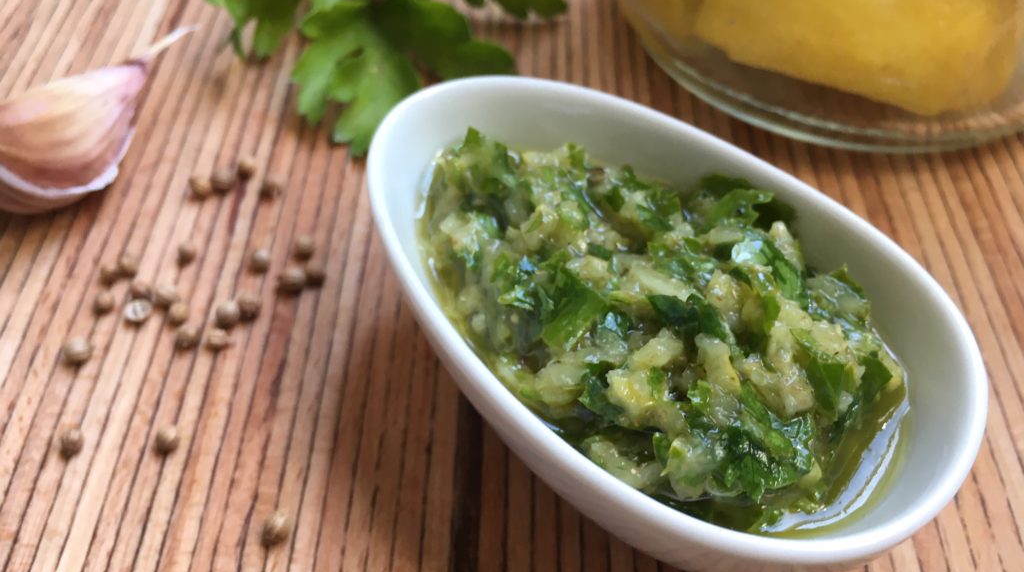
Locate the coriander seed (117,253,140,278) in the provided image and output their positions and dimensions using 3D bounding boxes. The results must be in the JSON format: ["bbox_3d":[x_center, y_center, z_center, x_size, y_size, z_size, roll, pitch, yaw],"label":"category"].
[{"bbox_3d":[-0.074,-0.004,0.166,0.004,0.004,0.004,0,53,2],"label":"coriander seed"}]

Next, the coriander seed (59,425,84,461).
[{"bbox_3d":[-0.071,0.025,0.138,0.005,0.004,0.005,0,52,2],"label":"coriander seed"}]

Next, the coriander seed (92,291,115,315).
[{"bbox_3d":[-0.074,0.003,0.156,0.004,0.004,0.004,0,52,2],"label":"coriander seed"}]

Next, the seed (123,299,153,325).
[{"bbox_3d":[-0.063,0.005,0.145,0.004,0.003,0.004,1,53,1],"label":"seed"}]

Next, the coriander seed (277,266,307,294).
[{"bbox_3d":[-0.038,-0.001,0.149,0.004,0.004,0.004,1,53,1],"label":"coriander seed"}]

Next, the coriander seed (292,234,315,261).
[{"bbox_3d":[-0.041,-0.008,0.168,0.004,0.004,0.004,0,53,2],"label":"coriander seed"}]

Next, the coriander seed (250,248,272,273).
[{"bbox_3d":[-0.044,-0.005,0.152,0.004,0.004,0.004,1,53,1],"label":"coriander seed"}]

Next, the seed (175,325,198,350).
[{"bbox_3d":[-0.054,0.009,0.142,0.004,0.004,0.004,1,53,1],"label":"seed"}]

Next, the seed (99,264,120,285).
[{"bbox_3d":[-0.075,-0.002,0.160,0.004,0.004,0.004,0,52,2],"label":"seed"}]

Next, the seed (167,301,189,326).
[{"bbox_3d":[-0.060,0.005,0.154,0.004,0.004,0.004,0,52,2],"label":"seed"}]

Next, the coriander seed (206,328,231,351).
[{"bbox_3d":[-0.049,0.009,0.142,0.003,0.003,0.003,1,53,1],"label":"coriander seed"}]

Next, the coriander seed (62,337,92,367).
[{"bbox_3d":[-0.075,0.011,0.149,0.005,0.005,0.005,0,52,2],"label":"coriander seed"}]

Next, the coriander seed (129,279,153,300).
[{"bbox_3d":[-0.068,0.001,0.157,0.004,0.004,0.004,0,52,2],"label":"coriander seed"}]

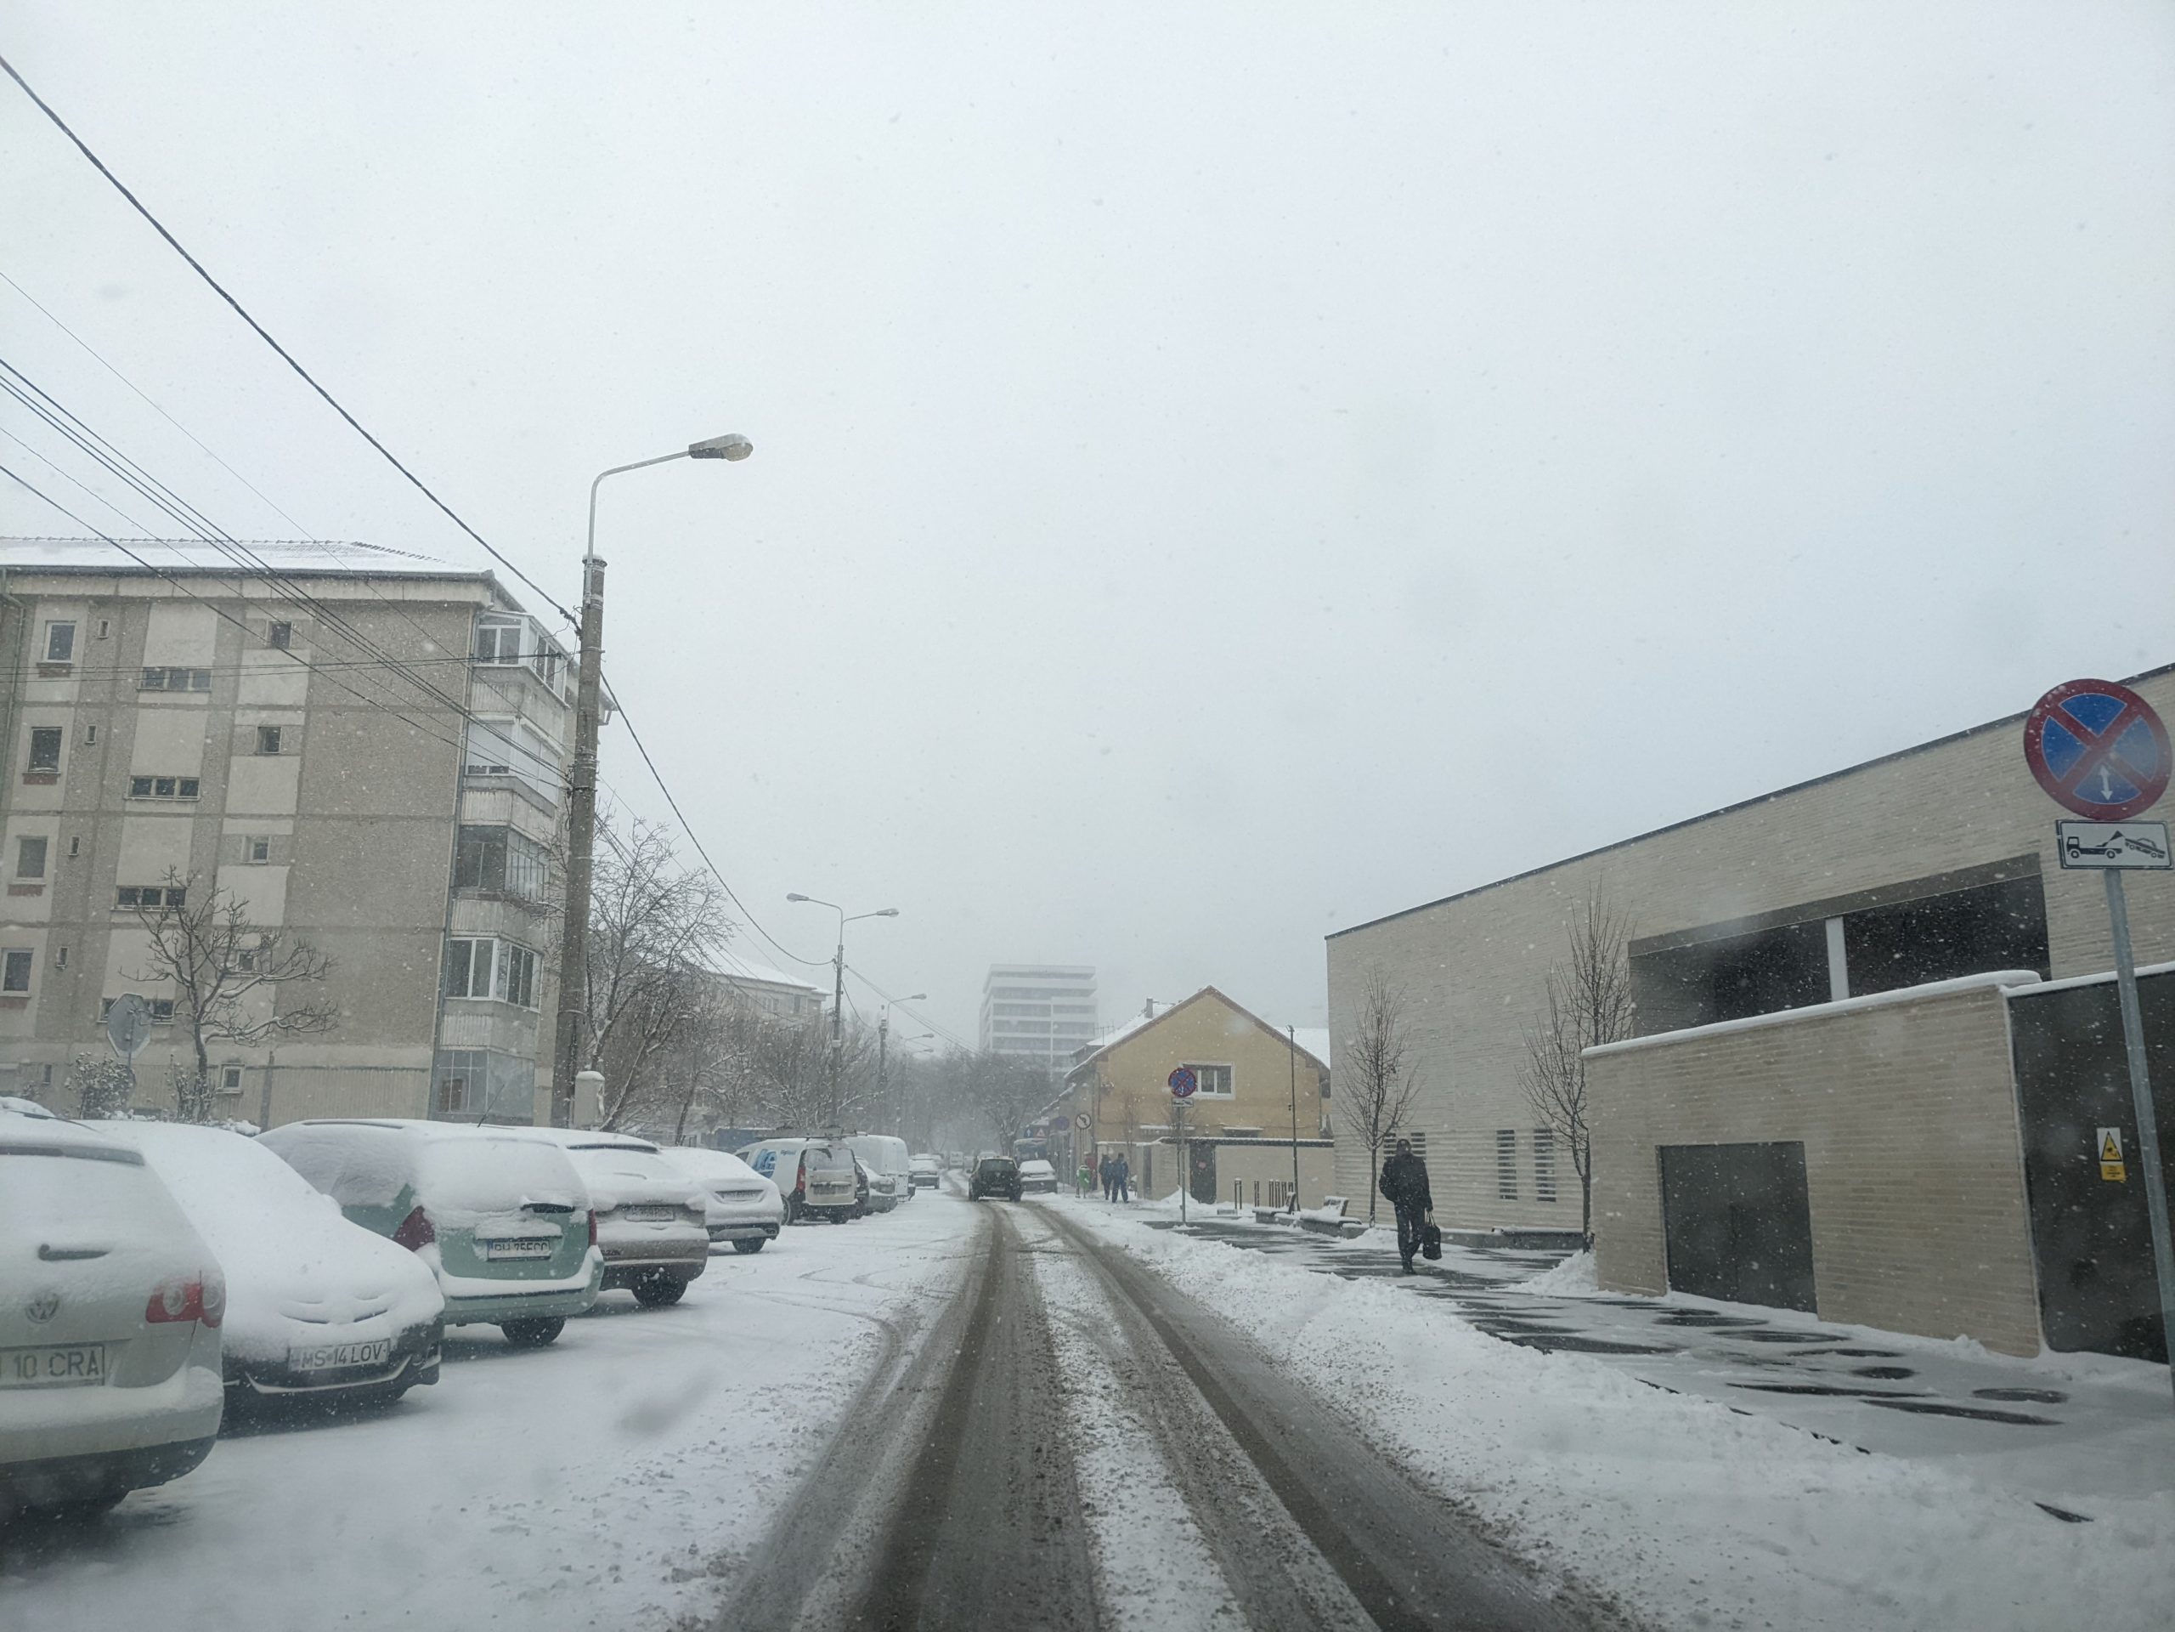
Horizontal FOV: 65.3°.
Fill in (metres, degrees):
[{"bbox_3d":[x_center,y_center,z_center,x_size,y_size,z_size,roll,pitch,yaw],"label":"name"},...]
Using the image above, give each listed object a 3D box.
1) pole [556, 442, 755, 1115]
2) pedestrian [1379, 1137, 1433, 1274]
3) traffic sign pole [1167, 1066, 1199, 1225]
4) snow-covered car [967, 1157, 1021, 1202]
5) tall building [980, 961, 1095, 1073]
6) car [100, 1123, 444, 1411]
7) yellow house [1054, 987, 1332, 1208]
[{"bbox_3d":[-5.301,0.289,20.560,1.980,10.350,0.380,1,-12,-4],"label":"pole"},{"bbox_3d":[3.951,4.860,21.055,0.600,1.660,0.450,3,-12,-12],"label":"pedestrian"},{"bbox_3d":[1.940,6.814,35.149,0.600,3.300,0.120,0,-12,0],"label":"traffic sign pole"},{"bbox_3d":[-3.465,13.357,62.541,1.830,1.670,4.320,1,-12,-5],"label":"snow-covered car"},{"bbox_3d":[-8.571,45.253,303.092,19.500,36.000,16.000,2,-12,-10],"label":"tall building"},{"bbox_3d":[-5.200,2.396,9.185,4.050,1.500,1.740,-8,-14,33],"label":"car"},{"bbox_3d":[3.652,11.257,67.110,9.900,7.600,12.000,1,-12,-4],"label":"yellow house"}]

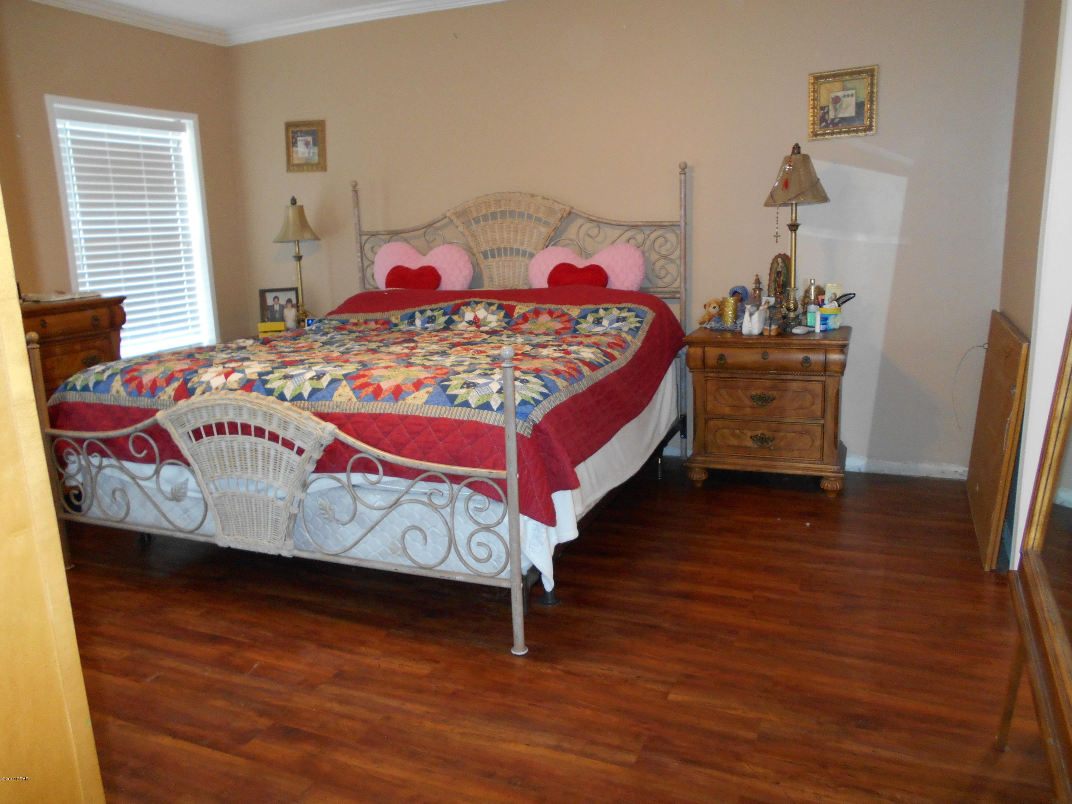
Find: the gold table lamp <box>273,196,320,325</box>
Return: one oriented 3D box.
[{"bbox_3d":[-1.448,-0.850,4.929,0.282,0.792,0.282,3,13,23],"label":"gold table lamp"}]

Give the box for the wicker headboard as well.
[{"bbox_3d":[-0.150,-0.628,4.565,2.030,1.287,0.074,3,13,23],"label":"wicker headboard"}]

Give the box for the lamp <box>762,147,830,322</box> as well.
[{"bbox_3d":[1.175,-0.739,3.679,0.281,0.846,0.281,3,14,23],"label":"lamp"}]

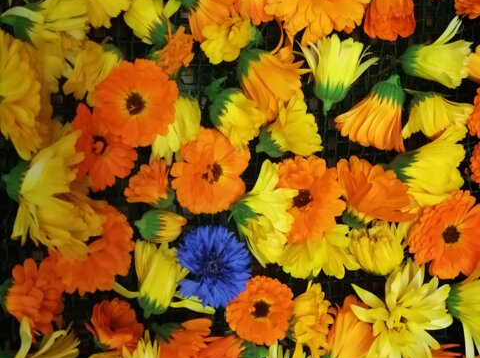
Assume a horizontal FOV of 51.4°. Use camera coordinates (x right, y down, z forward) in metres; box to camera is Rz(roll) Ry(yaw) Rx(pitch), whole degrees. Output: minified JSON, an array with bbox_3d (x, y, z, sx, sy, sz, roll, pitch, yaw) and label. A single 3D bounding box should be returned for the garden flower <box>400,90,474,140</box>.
[{"bbox_3d":[0.119,-0.039,0.305,0.039,0.029,0.029,-24,99,0],"label":"garden flower"}]

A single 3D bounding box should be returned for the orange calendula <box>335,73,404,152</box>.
[{"bbox_3d":[0.077,-0.038,0.300,0.039,0.032,0.041,19,87,0],"label":"orange calendula"}]

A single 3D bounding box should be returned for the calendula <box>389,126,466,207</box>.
[{"bbox_3d":[0.114,-0.008,0.307,0.047,0.041,0.043,15,86,-9],"label":"calendula"}]

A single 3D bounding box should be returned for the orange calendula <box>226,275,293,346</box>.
[{"bbox_3d":[0.011,0.078,0.298,0.038,0.021,0.038,0,88,-1],"label":"orange calendula"}]

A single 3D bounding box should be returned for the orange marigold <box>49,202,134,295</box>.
[{"bbox_3d":[-0.092,0.041,0.306,0.056,0.026,0.056,0,93,-6],"label":"orange marigold"}]

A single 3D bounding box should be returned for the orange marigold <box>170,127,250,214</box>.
[{"bbox_3d":[-0.018,-0.005,0.306,0.049,0.023,0.052,0,90,-3],"label":"orange marigold"}]

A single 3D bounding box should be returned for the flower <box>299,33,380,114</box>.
[{"bbox_3d":[0.058,-0.063,0.300,0.042,0.034,0.043,6,102,0],"label":"flower"}]

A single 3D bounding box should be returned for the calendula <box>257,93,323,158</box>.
[{"bbox_3d":[0.031,-0.033,0.309,0.038,0.037,0.040,-25,86,-3],"label":"calendula"}]

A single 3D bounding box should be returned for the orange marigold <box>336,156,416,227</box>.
[{"bbox_3d":[0.084,0.008,0.305,0.054,0.044,0.034,37,111,3],"label":"orange marigold"}]

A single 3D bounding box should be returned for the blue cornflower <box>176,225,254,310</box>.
[{"bbox_3d":[-0.015,0.052,0.300,0.047,0.026,0.048,0,90,0],"label":"blue cornflower"}]

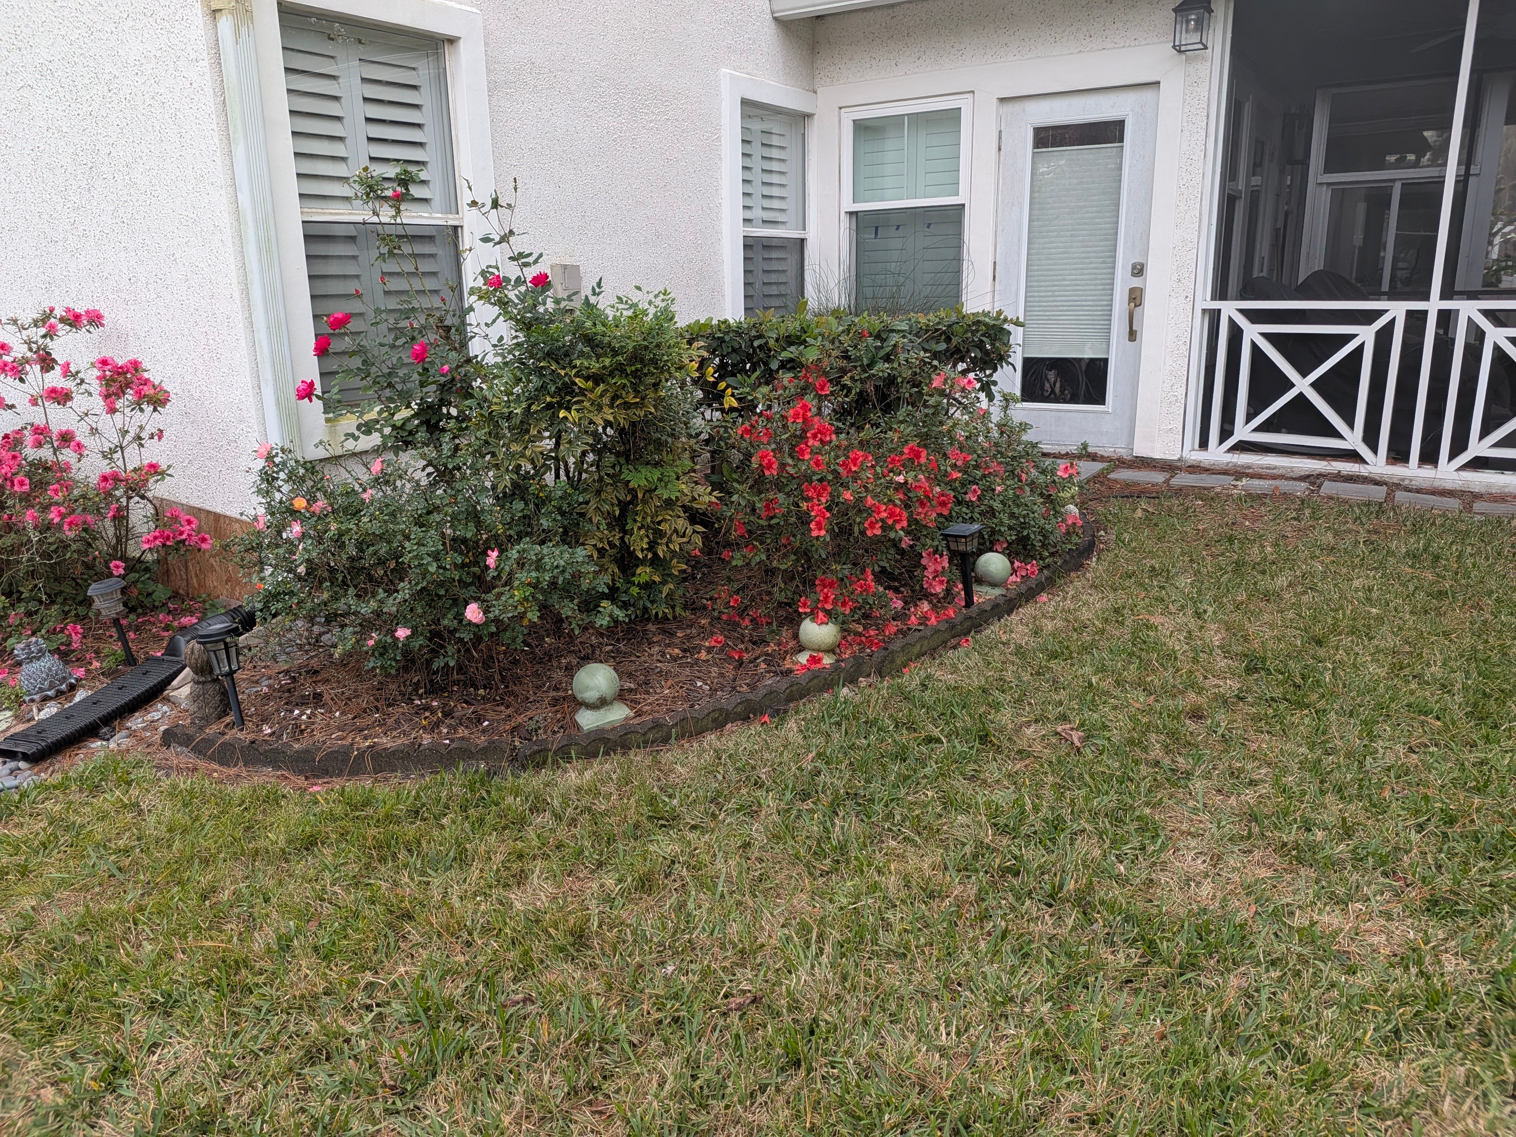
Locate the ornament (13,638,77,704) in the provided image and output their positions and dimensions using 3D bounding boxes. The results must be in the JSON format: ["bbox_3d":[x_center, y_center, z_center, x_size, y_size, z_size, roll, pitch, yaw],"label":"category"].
[{"bbox_3d":[-2.388,0.322,3.494,0.160,0.171,0.150,-23,25,-30],"label":"ornament"}]

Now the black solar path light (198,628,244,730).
[{"bbox_3d":[-1.592,0.333,3.171,0.120,0.306,0.120,-12,19,-26],"label":"black solar path light"}]

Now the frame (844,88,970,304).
[{"bbox_3d":[0.946,-2.237,6.831,0.920,1.480,0.090,9,18,33],"label":"frame"}]

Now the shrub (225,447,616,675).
[{"bbox_3d":[-1.101,-0.063,3.633,1.320,0.760,1.000,-1,15,0],"label":"shrub"}]

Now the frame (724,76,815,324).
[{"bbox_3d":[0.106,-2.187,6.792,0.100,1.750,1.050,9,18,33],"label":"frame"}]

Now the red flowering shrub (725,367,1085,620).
[{"bbox_3d":[0.595,-0.407,4.369,1.750,0.950,1.150,-15,21,-42],"label":"red flowering shrub"}]

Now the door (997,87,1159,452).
[{"bbox_3d":[1.868,-1.764,6.314,0.920,2.030,0.070,9,18,33],"label":"door"}]

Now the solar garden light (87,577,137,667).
[{"bbox_3d":[-2.203,0.192,3.629,0.120,0.318,0.120,-18,22,-29],"label":"solar garden light"}]

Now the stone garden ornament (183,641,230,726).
[{"bbox_3d":[-1.705,0.345,3.246,0.120,0.244,0.120,-7,16,-29],"label":"stone garden ornament"}]

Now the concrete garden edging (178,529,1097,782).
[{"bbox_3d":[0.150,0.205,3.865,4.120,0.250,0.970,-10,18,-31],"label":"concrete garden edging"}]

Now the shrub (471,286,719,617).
[{"bbox_3d":[-0.674,-0.541,4.380,0.950,1.178,0.800,-3,15,-8],"label":"shrub"}]

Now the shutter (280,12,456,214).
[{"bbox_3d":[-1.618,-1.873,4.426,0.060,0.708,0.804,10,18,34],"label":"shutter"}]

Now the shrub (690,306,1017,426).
[{"bbox_3d":[0.453,-0.771,5.250,1.550,1.007,0.750,4,16,17],"label":"shrub"}]

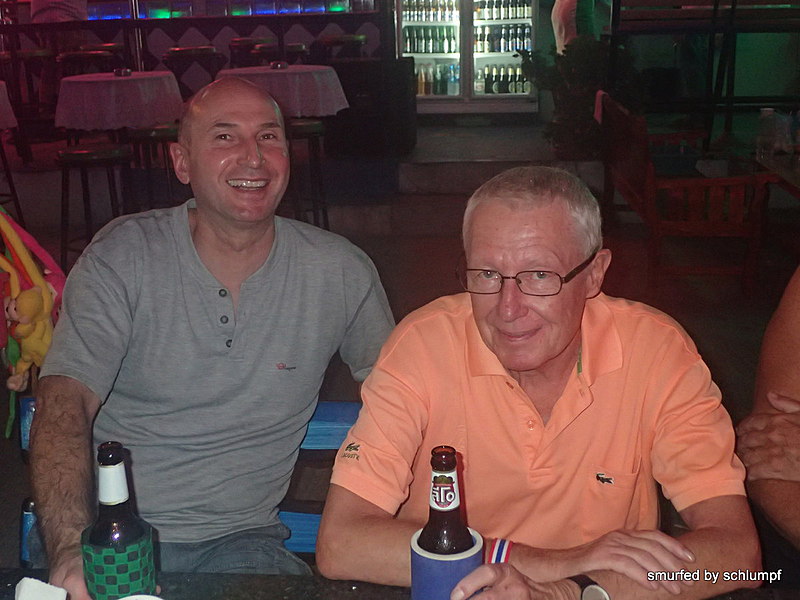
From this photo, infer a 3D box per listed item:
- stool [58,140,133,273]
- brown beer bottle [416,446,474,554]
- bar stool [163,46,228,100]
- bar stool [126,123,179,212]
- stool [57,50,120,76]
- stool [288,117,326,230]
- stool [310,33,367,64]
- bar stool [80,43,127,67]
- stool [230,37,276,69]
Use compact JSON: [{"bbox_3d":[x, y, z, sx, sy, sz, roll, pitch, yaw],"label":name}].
[{"bbox_3d":[-1.456,-0.351,5.198,0.400,0.740,0.400,-1,15,0],"label":"stool"},{"bbox_3d":[0.050,0.272,1.159,0.062,0.235,0.062,-1,15,2],"label":"brown beer bottle"},{"bbox_3d":[-1.304,-1.216,6.798,0.400,0.740,0.400,-1,15,0],"label":"bar stool"},{"bbox_3d":[-1.324,-0.571,5.848,0.400,0.740,0.400,-1,15,0],"label":"bar stool"},{"bbox_3d":[-1.930,-1.167,6.698,0.400,0.740,0.400,-1,15,0],"label":"stool"},{"bbox_3d":[-0.579,-0.609,5.948,0.400,0.740,0.400,-1,15,0],"label":"stool"},{"bbox_3d":[-0.412,-1.557,7.848,0.400,0.740,0.400,-1,15,0],"label":"stool"},{"bbox_3d":[-2.144,-1.490,7.798,0.400,0.740,0.400,-1,15,0],"label":"bar stool"},{"bbox_3d":[-1.068,-1.535,7.848,0.400,0.740,0.400,-1,15,0],"label":"stool"}]

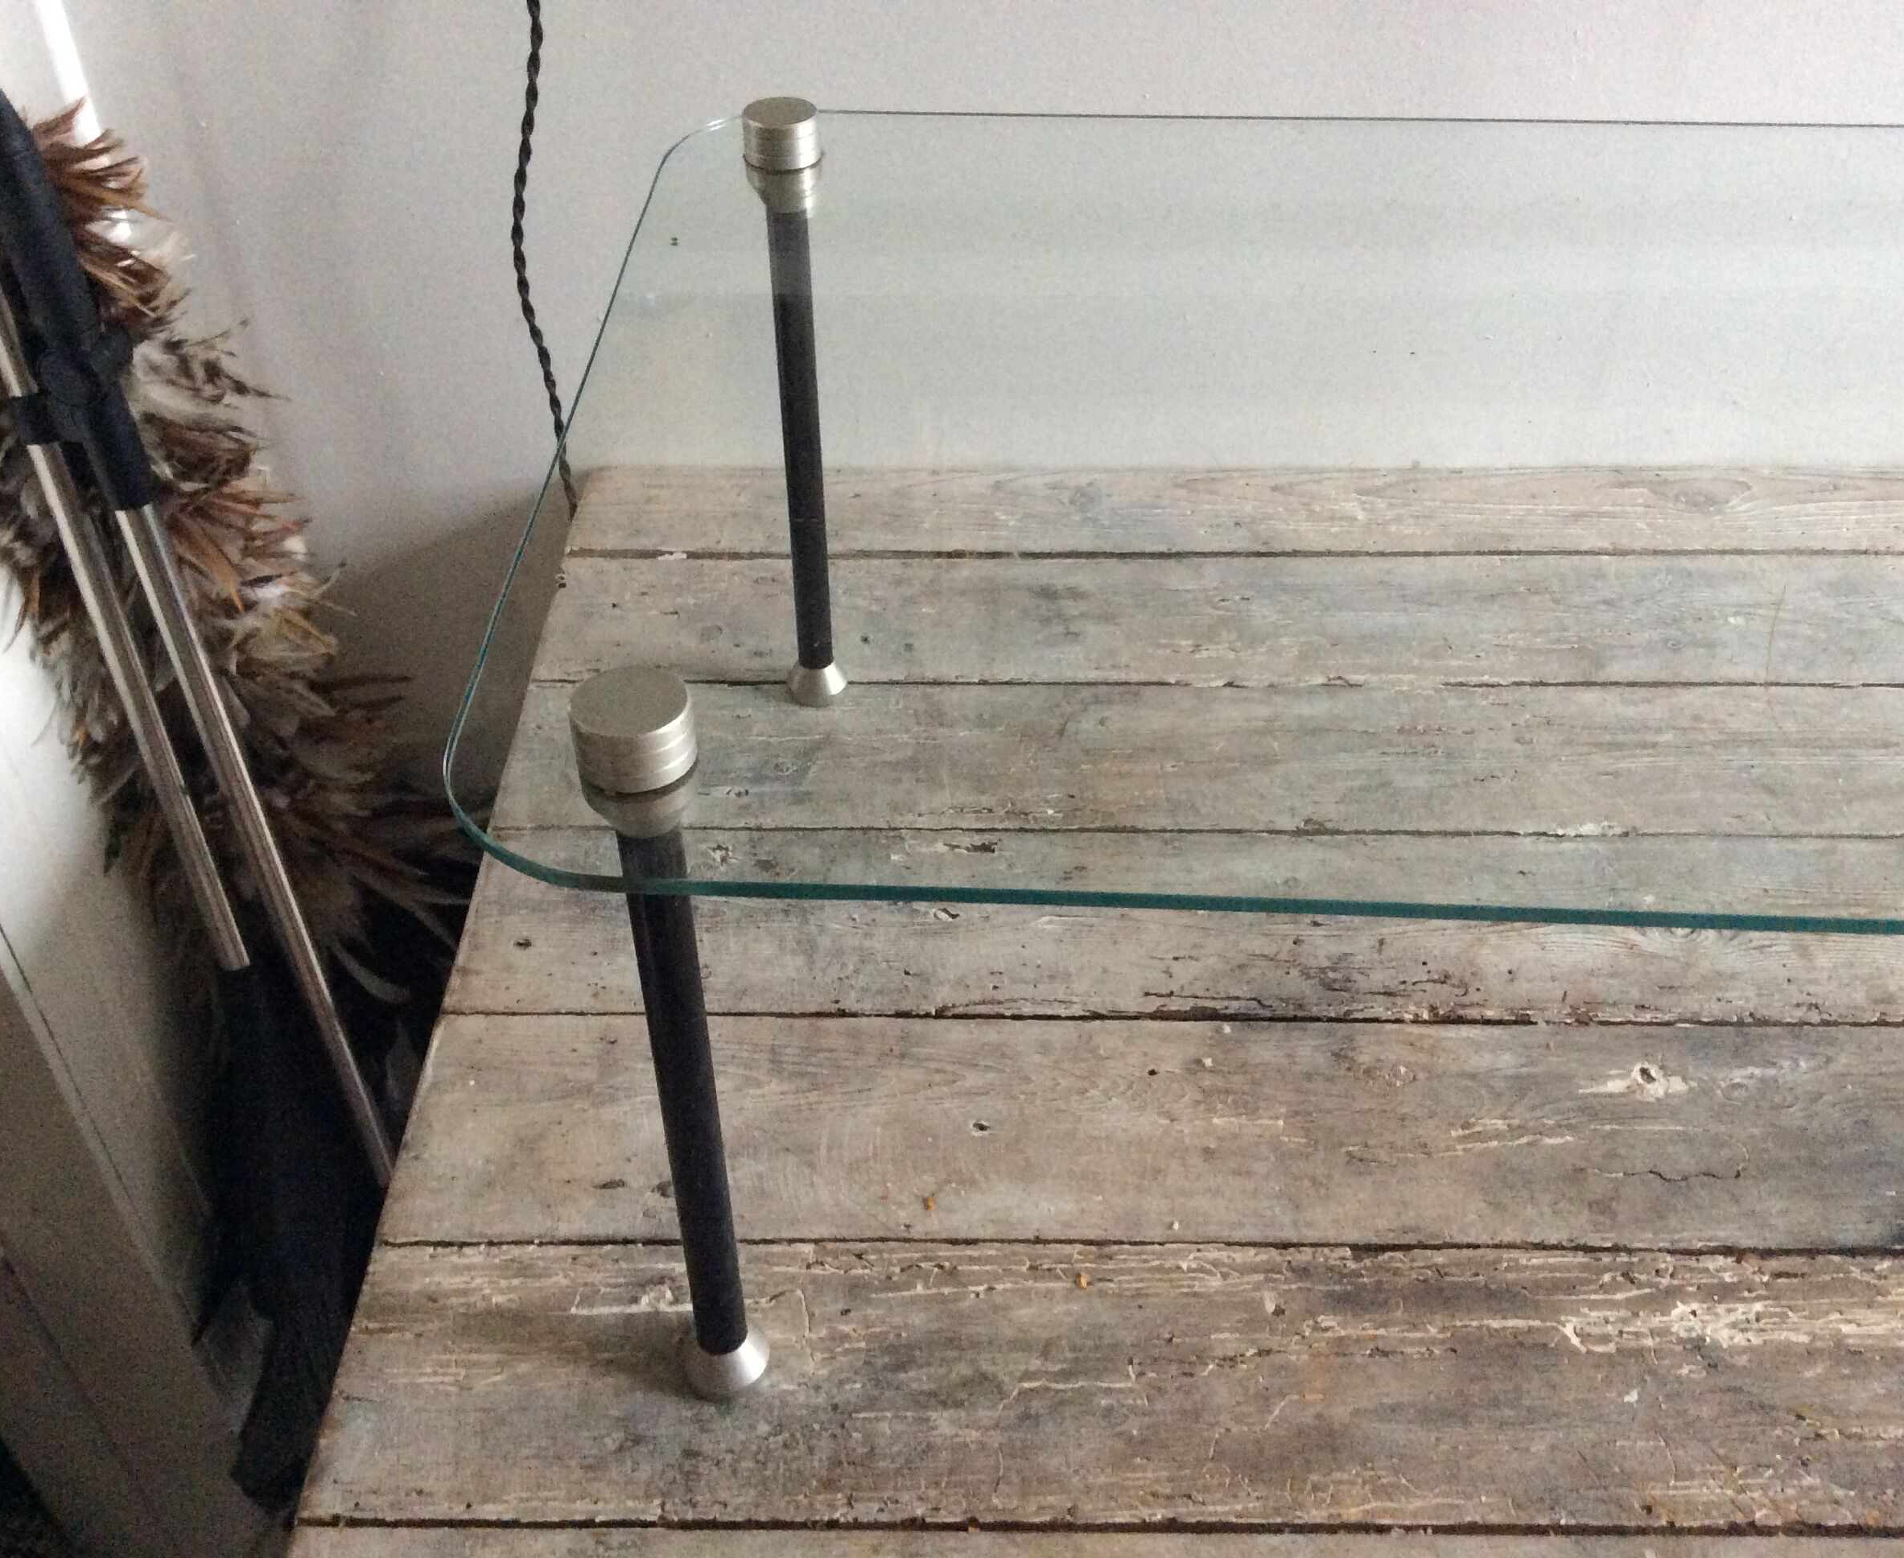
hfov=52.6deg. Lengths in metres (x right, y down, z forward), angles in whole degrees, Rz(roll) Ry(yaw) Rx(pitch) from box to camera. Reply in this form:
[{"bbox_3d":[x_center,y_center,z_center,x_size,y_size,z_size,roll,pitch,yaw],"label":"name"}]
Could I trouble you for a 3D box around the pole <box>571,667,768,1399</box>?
[{"bbox_3d":[-0.114,0.132,0.829,0.043,0.420,0.043,0,40,1],"label":"pole"}]

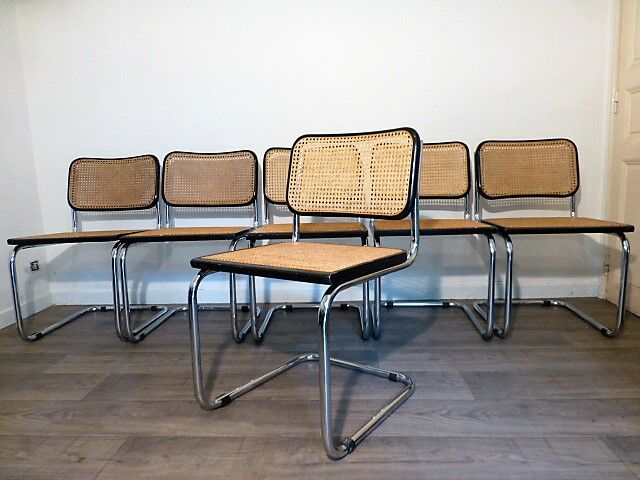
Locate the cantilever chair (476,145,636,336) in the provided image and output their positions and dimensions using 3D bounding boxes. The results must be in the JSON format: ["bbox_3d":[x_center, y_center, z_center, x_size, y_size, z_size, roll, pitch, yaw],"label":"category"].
[{"bbox_3d":[0.950,-0.033,1.903,0.468,0.800,0.536,-1,8,5],"label":"cantilever chair"}]

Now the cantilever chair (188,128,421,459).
[{"bbox_3d":[-0.020,0.083,1.261,0.468,0.800,0.536,4,10,36],"label":"cantilever chair"}]

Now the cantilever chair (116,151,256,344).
[{"bbox_3d":[-0.538,0.000,1.971,0.468,0.800,0.536,-1,8,5],"label":"cantilever chair"}]

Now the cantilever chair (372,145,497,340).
[{"bbox_3d":[0.460,-0.024,1.933,0.468,0.800,0.536,-1,8,6],"label":"cantilever chair"}]

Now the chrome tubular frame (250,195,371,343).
[{"bbox_3d":[-0.035,0.056,1.940,0.460,0.670,0.526,-1,8,3],"label":"chrome tubular frame"}]

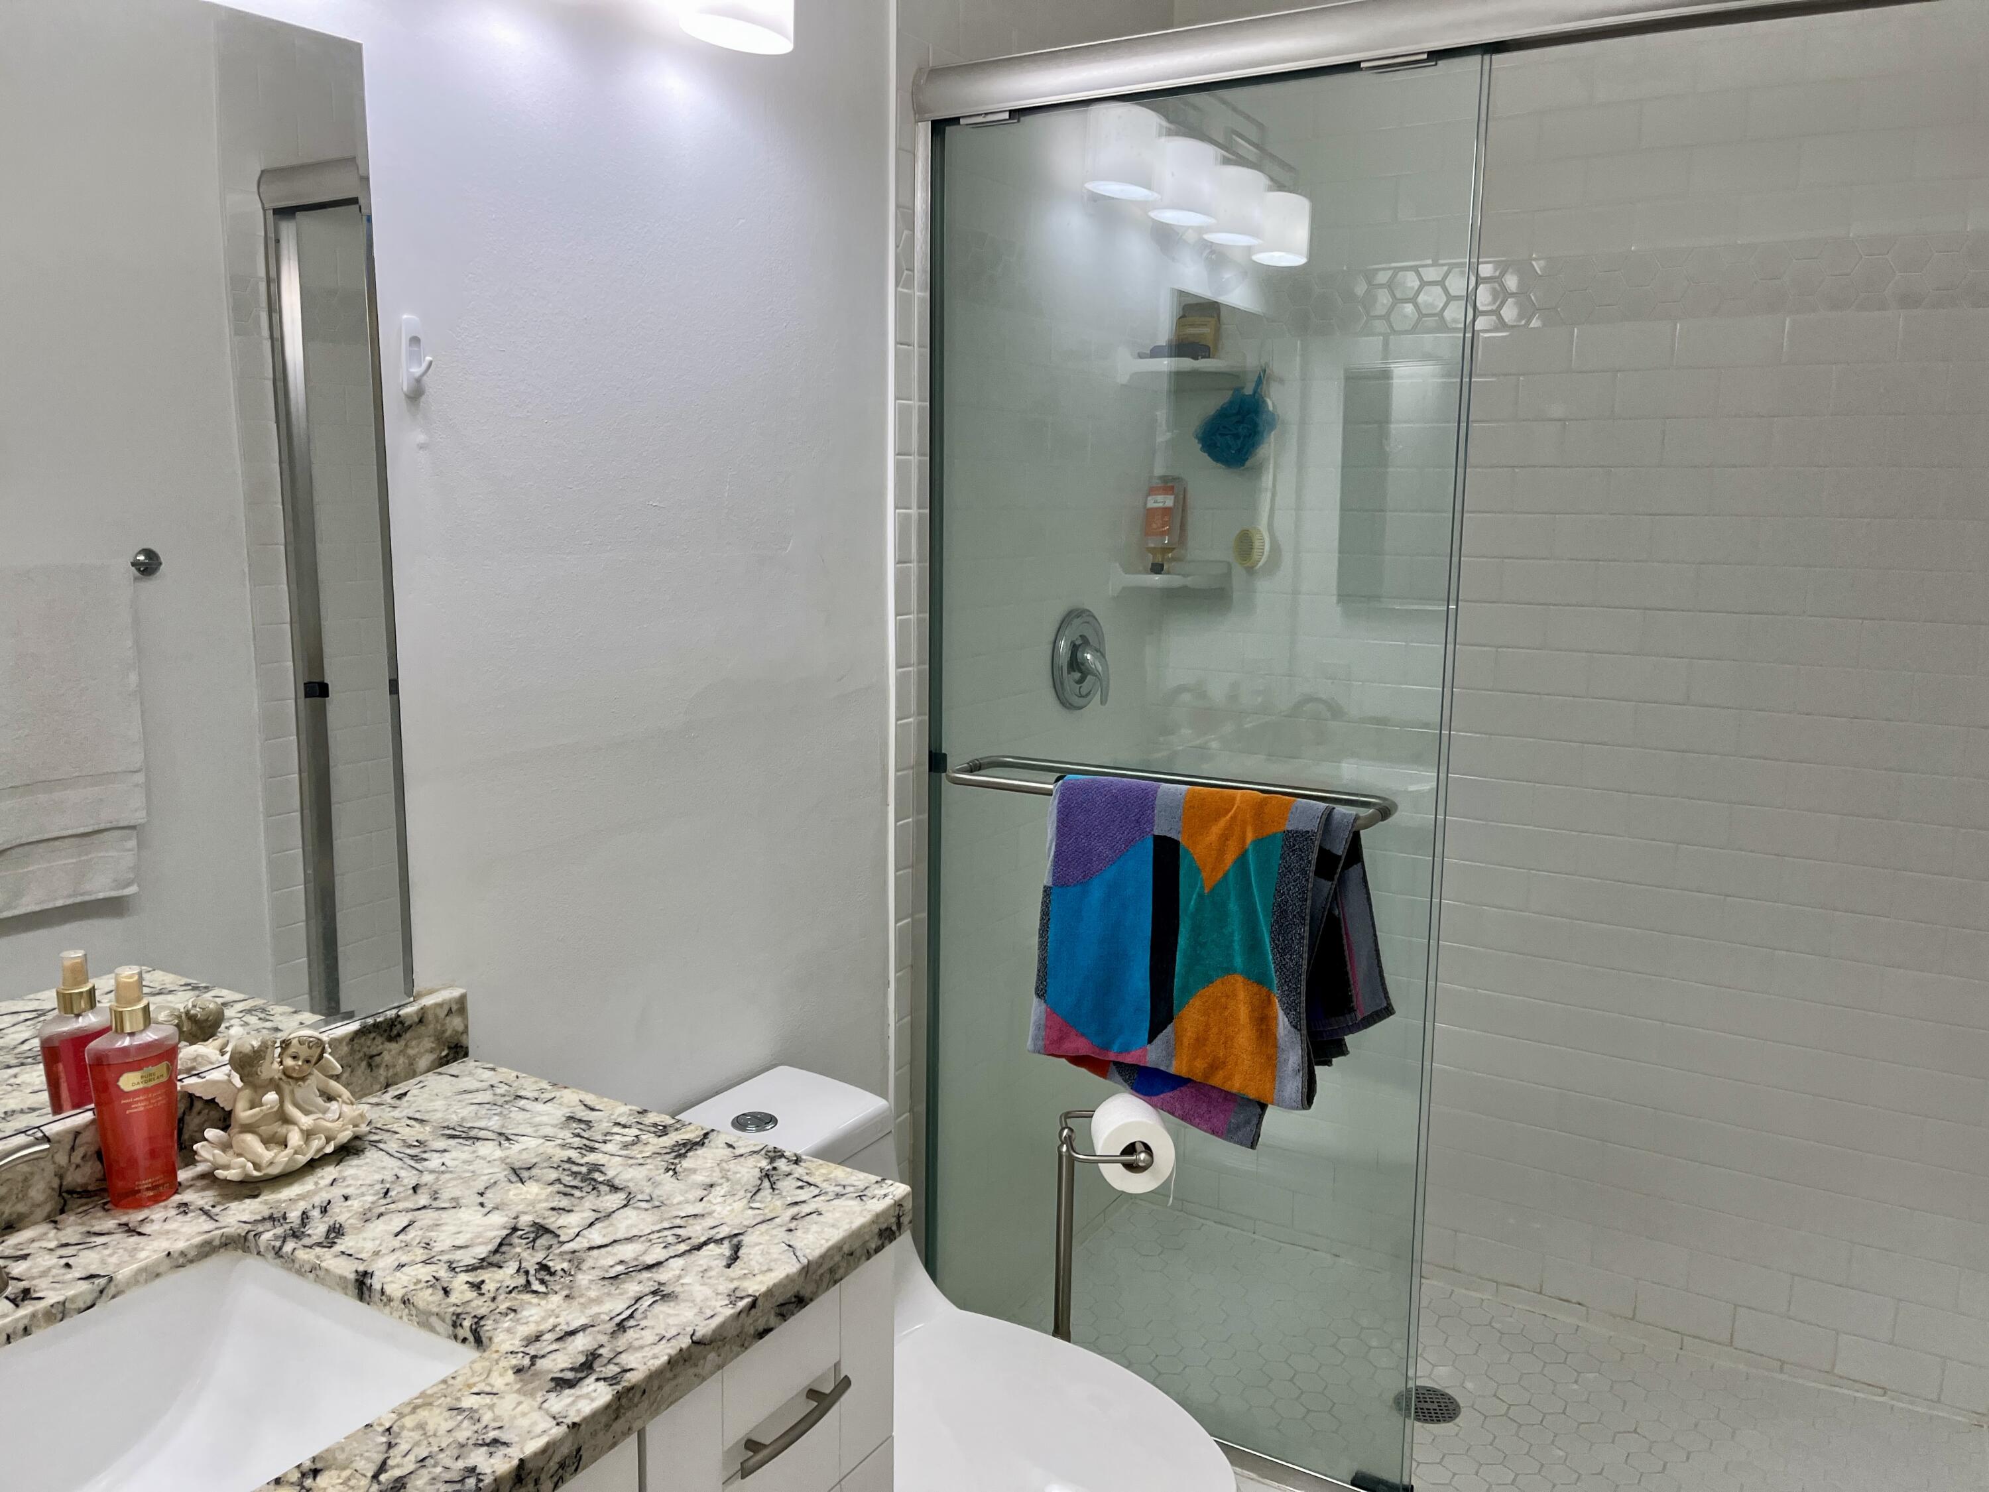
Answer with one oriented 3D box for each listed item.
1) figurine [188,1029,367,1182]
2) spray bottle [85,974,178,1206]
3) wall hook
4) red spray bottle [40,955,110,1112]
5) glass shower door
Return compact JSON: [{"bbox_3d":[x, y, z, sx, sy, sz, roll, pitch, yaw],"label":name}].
[{"bbox_3d":[-0.625,0.308,1.311,0.130,0.114,0.087,-8,12,-42],"label":"figurine"},{"bbox_3d":[-0.708,0.278,1.233,0.040,0.196,0.066,9,13,43],"label":"spray bottle"},{"bbox_3d":[-0.553,-0.373,1.432,0.027,0.075,0.022,6,11,30],"label":"wall hook"},{"bbox_3d":[-0.775,0.271,1.273,0.040,0.196,0.066,4,10,18],"label":"red spray bottle"},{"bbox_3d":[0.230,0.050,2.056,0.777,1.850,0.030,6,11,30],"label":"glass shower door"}]

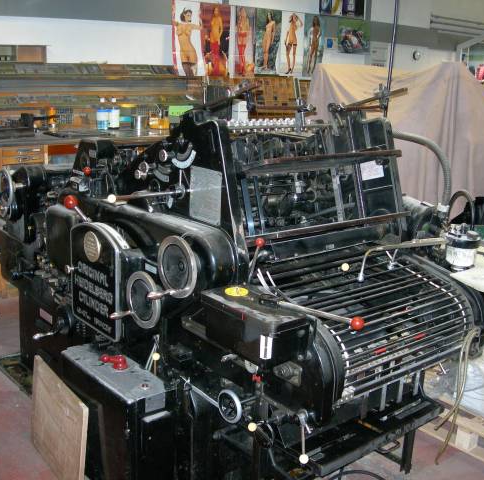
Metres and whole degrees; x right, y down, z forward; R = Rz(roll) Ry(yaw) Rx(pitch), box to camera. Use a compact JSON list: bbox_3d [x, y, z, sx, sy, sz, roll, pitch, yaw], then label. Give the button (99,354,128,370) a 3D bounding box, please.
[{"bbox_3d":[-0.453,0.431,2.480,0.108,0.045,0.050,6,15,13],"label":"button"}]

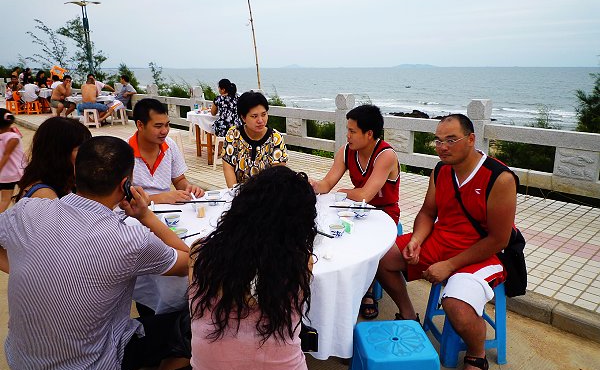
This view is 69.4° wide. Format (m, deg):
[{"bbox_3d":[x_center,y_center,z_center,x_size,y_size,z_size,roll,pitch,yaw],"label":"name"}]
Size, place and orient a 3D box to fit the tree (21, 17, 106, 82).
[{"bbox_3d":[-9.600,-4.948,17.827,3.300,3.500,3.000,-8,17,-26],"label":"tree"}]

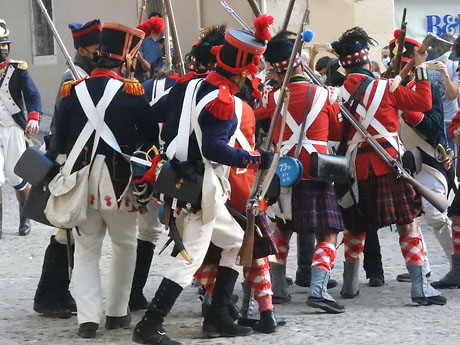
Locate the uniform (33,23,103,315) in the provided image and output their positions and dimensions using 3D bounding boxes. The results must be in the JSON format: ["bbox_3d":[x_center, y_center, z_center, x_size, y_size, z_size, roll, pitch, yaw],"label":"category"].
[{"bbox_3d":[-0.990,-0.020,12.459,0.520,1.830,0.550,-4,6,-41],"label":"uniform"}]

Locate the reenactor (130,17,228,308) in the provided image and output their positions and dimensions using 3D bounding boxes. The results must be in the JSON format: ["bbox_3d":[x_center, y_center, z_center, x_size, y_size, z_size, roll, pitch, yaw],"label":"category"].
[{"bbox_3d":[-0.383,-0.003,12.770,0.600,1.750,0.500,2,5,30],"label":"reenactor"}]

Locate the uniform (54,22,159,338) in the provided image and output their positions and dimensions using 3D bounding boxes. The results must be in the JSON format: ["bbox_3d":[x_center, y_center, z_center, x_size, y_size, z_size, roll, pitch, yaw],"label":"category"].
[{"bbox_3d":[-0.733,0.032,11.770,0.620,1.830,0.460,0,4,5],"label":"uniform"}]

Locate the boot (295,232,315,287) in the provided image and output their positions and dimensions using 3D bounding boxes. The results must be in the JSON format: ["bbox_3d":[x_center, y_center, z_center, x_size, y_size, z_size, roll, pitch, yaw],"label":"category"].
[{"bbox_3d":[0.552,0.581,14.001,0.290,0.400,0.130,-3,5,-30],"label":"boot"}]

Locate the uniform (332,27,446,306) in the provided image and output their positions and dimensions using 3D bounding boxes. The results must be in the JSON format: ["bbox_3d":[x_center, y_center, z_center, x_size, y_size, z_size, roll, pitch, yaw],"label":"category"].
[{"bbox_3d":[1.013,-0.043,13.092,0.680,1.780,0.580,2,5,30],"label":"uniform"}]

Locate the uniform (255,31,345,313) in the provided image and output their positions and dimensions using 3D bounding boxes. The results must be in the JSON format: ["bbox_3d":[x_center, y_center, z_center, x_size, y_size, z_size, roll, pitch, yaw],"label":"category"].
[{"bbox_3d":[0.460,-0.023,12.768,0.640,1.790,0.500,1,4,7],"label":"uniform"}]

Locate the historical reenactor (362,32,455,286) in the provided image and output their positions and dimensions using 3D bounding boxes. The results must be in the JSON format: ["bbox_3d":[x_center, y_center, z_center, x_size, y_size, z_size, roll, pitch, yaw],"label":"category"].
[{"bbox_3d":[1.295,-0.106,14.003,0.580,1.770,0.620,-4,6,-41],"label":"historical reenactor"}]

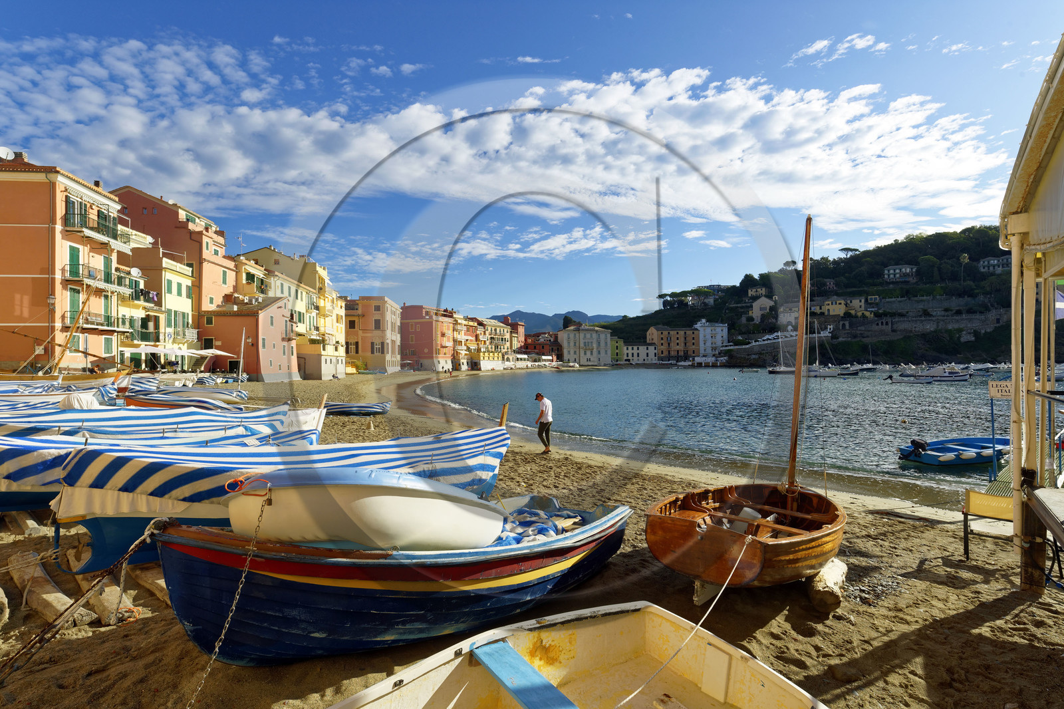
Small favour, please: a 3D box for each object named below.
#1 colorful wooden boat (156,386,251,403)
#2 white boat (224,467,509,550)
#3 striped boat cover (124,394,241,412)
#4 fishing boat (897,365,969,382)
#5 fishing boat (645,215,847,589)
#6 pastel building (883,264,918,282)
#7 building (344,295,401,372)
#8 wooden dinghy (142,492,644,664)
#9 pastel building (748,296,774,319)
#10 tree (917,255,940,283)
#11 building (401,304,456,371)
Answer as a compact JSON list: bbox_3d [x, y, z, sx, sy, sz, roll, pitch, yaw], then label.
[{"bbox_3d":[-16.385,2.005,25.000,4.000,0.780,1.500,0,0,-16],"label":"colorful wooden boat"},{"bbox_3d":[-1.120,1.170,3.800,2.150,0.550,1.100,8,-15,-31],"label":"white boat"},{"bbox_3d":[-15.900,2.159,22.900,4.500,0.740,1.500,0,0,-16],"label":"striped boat cover"},{"bbox_3d":[53.252,2.489,66.000,6.600,1.900,2.300,0,0,25],"label":"fishing boat"},{"bbox_3d":[2.660,0.300,5.640,1.500,3.850,3.080,1,-4,44],"label":"fishing boat"},{"bbox_3d":[222.411,-48.863,303.000,16.500,10.000,11.000,0,0,32],"label":"pastel building"},{"bbox_3d":[-33.700,-3.800,105.500,9.500,15.000,18.000,0,0,-6],"label":"building"},{"bbox_3d":[-0.900,1.630,4.120,3.580,0.920,1.500,5,-8,-40],"label":"wooden dinghy"},{"bbox_3d":[121.500,-23.500,269.000,11.300,13.300,15.000,0,0,14],"label":"pastel building"},{"bbox_3d":[232.349,-49.843,294.000,11.000,15.500,11.000,0,0,37],"label":"tree"},{"bbox_3d":[-29.200,-4.200,137.000,12.000,17.200,10.800,0,0,19],"label":"building"}]

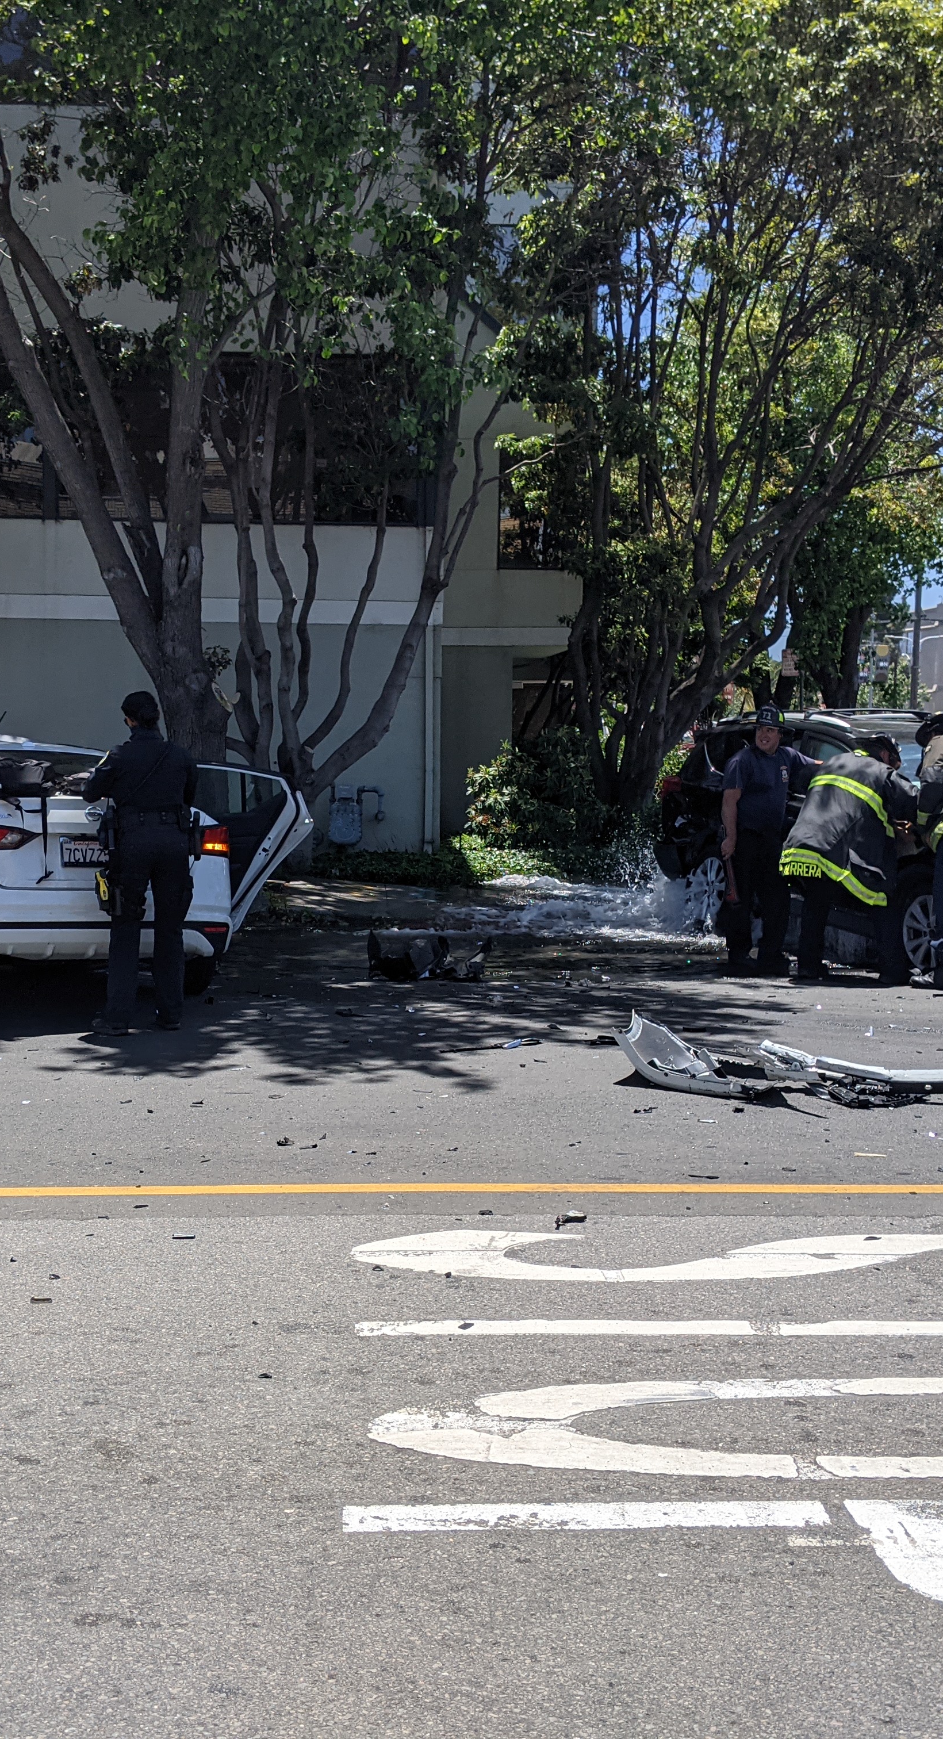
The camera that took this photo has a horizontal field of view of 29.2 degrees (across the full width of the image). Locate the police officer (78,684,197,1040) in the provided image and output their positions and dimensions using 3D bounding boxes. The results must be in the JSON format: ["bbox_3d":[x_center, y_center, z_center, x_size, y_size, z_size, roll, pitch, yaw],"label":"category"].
[{"bbox_3d":[-1.705,-0.035,9.325,0.580,1.740,0.420,-1,5,-18],"label":"police officer"}]

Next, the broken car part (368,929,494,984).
[{"bbox_3d":[-0.259,0.541,11.476,0.760,0.290,0.450,0,4,0],"label":"broken car part"}]

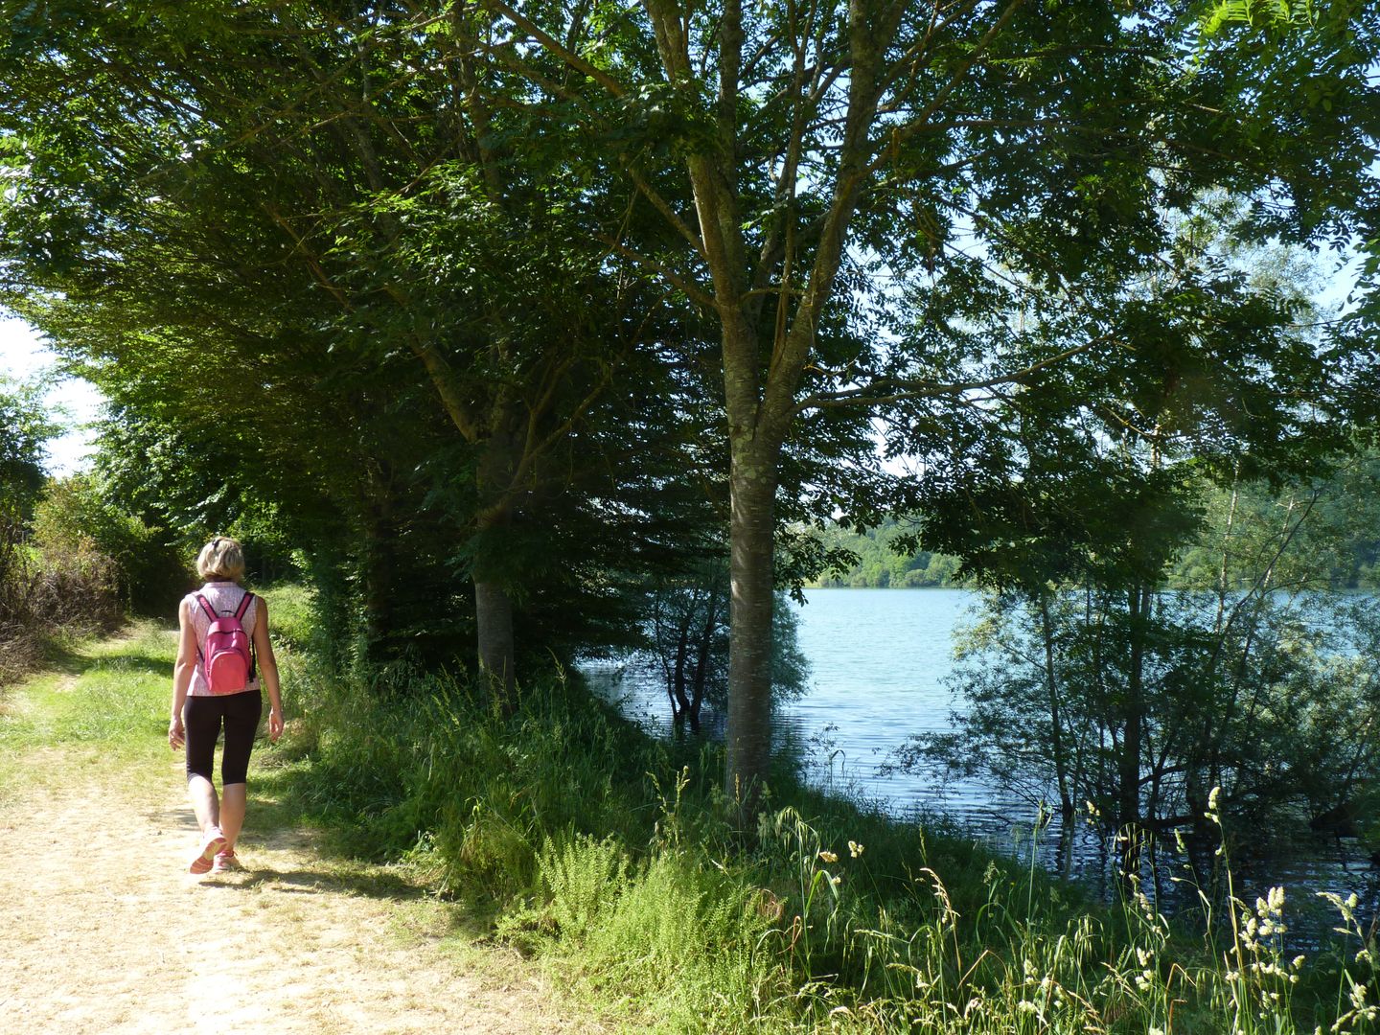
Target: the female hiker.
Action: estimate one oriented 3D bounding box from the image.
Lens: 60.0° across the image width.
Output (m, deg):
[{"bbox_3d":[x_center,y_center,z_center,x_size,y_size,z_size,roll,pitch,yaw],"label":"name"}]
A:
[{"bbox_3d":[-2.298,0.921,5.914,0.545,1.645,0.560,1,-3,-25],"label":"female hiker"}]

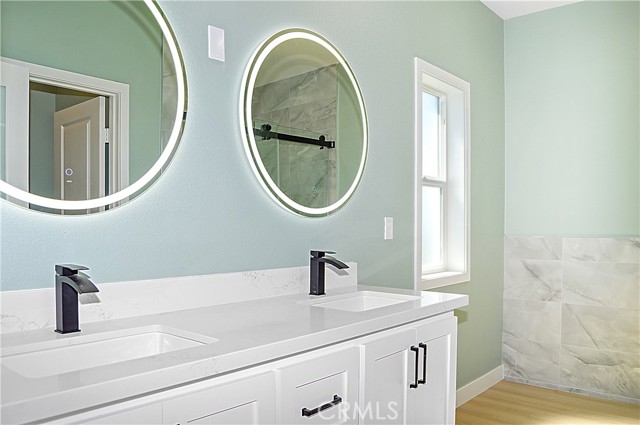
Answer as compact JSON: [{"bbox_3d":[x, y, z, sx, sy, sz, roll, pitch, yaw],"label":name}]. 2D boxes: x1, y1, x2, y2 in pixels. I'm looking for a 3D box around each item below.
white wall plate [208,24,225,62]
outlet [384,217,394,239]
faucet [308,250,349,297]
[{"bbox_3d":[-0.367,-0.600,1.706,0.008,0.115,0.070,-1,-2,42],"label":"white wall plate"},{"bbox_3d":[0.358,0.084,2.475,0.008,0.115,0.071,-1,-2,42],"label":"outlet"},{"bbox_3d":[0.034,0.248,1.944,0.163,0.173,0.047,-1,-2,42],"label":"faucet"}]

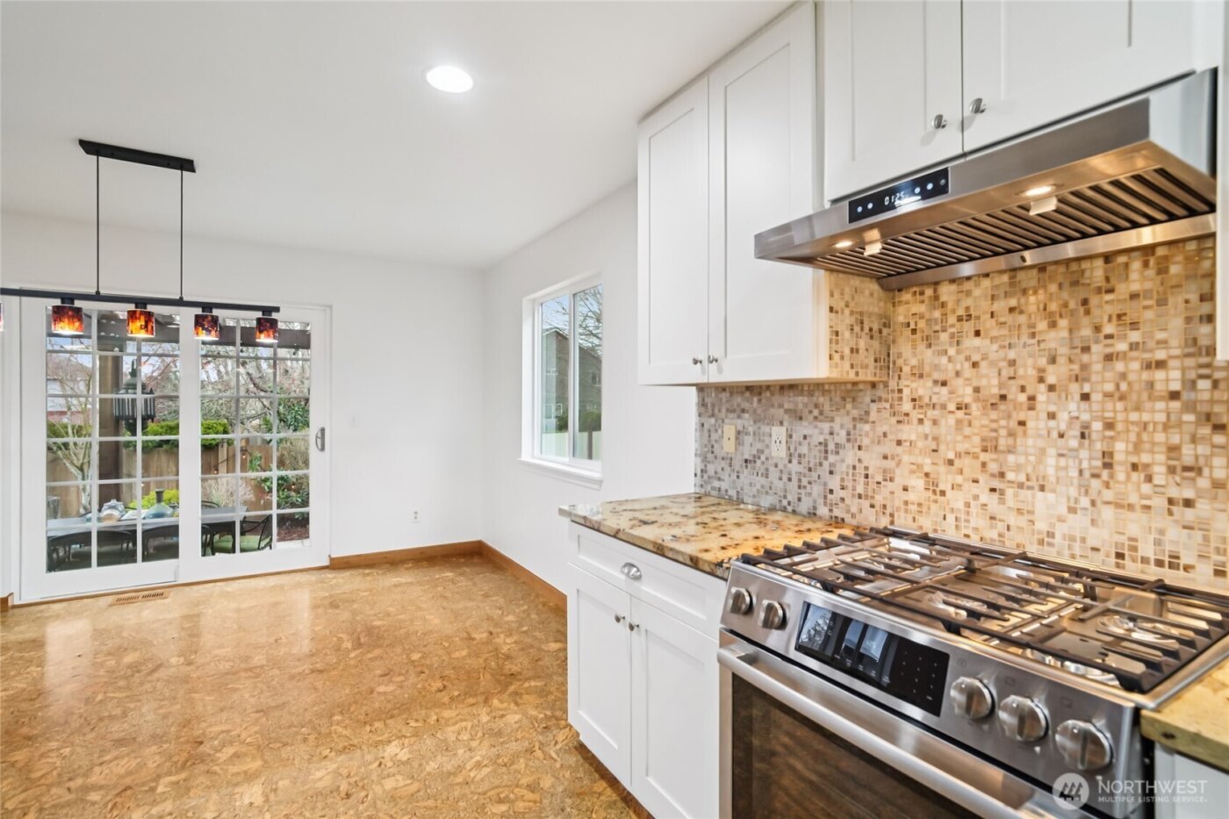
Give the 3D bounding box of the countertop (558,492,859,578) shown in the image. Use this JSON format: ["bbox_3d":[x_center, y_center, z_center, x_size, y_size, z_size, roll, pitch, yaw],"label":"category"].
[{"bbox_3d":[0.314,0.387,1.875,0.665,0.036,0.872,0,1,-32],"label":"countertop"}]

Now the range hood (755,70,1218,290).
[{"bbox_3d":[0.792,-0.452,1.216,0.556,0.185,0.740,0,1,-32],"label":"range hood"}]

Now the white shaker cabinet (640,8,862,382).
[{"bbox_3d":[0.468,-0.622,1.948,0.320,1.056,0.877,0,1,-32],"label":"white shaker cabinet"}]

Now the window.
[{"bbox_3d":[-0.342,-0.206,3.613,0.110,1.195,1.165,0,1,-32],"label":"window"}]

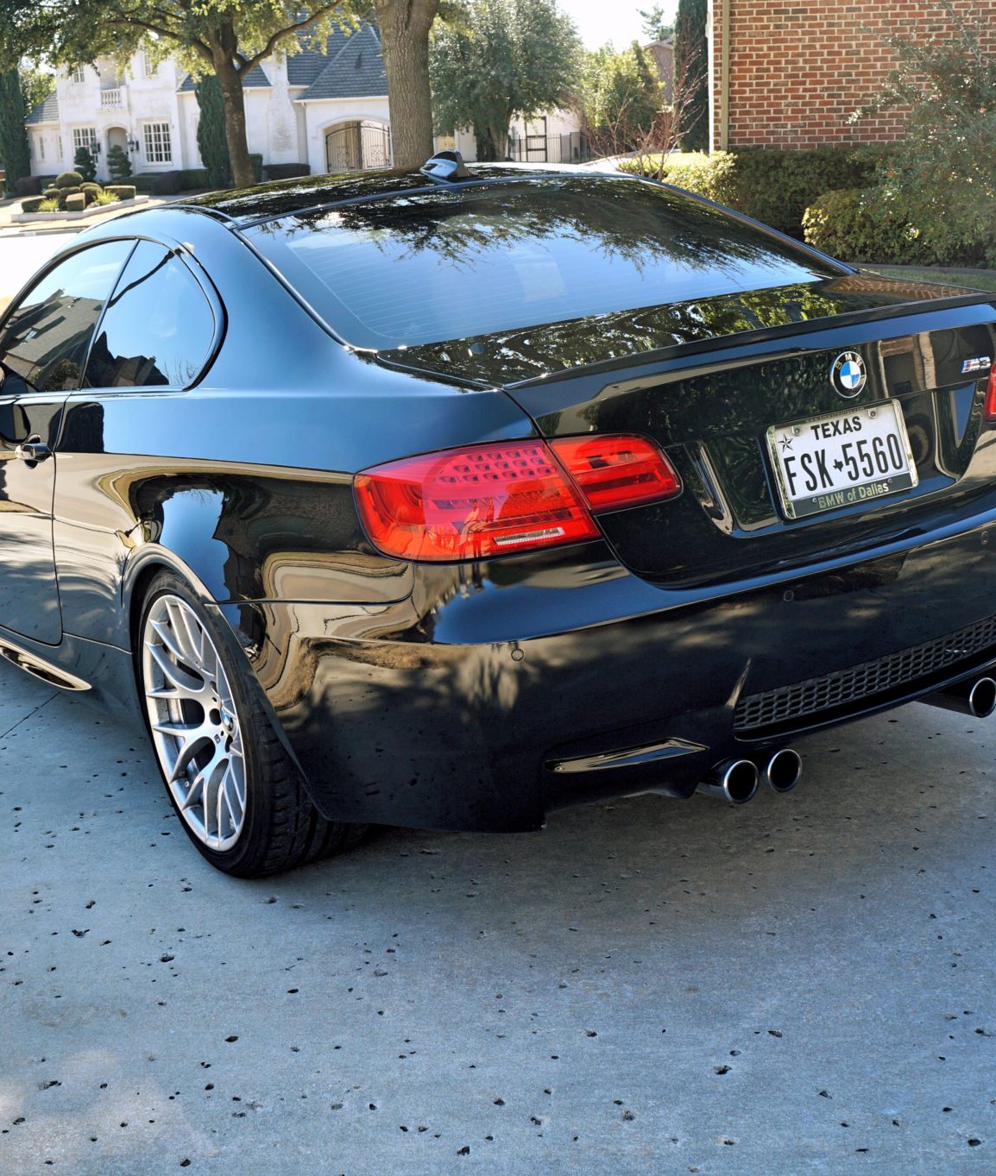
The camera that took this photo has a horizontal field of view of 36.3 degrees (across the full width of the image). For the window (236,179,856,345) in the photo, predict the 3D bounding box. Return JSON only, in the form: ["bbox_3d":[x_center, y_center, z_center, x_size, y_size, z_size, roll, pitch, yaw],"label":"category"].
[{"bbox_3d":[0.088,-0.723,3.180,1.200,0.100,0.710,-15,40,-30],"label":"window"}]

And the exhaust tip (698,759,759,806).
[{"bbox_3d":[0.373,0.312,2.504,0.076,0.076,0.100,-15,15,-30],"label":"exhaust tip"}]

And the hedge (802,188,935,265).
[{"bbox_3d":[3.719,-3.665,15.400,1.400,0.750,0.950,-4,14,-6],"label":"hedge"}]

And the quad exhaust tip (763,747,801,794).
[{"bbox_3d":[0.449,0.300,2.605,0.078,0.078,0.120,-14,15,-31],"label":"quad exhaust tip"}]

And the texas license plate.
[{"bbox_3d":[0.583,-0.219,2.569,0.311,0.158,0.020,-15,3,-30],"label":"texas license plate"}]

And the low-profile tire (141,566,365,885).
[{"bbox_3d":[-0.491,0.237,3.035,0.270,0.662,0.662,-15,15,-30],"label":"low-profile tire"}]

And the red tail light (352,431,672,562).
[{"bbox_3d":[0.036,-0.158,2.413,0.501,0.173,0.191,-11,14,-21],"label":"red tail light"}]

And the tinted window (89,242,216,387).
[{"bbox_3d":[-0.749,-0.610,3.321,0.060,0.364,0.711,17,-2,-34],"label":"tinted window"}]

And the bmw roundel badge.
[{"bbox_3d":[0.593,-0.363,2.581,0.082,0.082,0.015,-14,2,-31],"label":"bmw roundel badge"}]

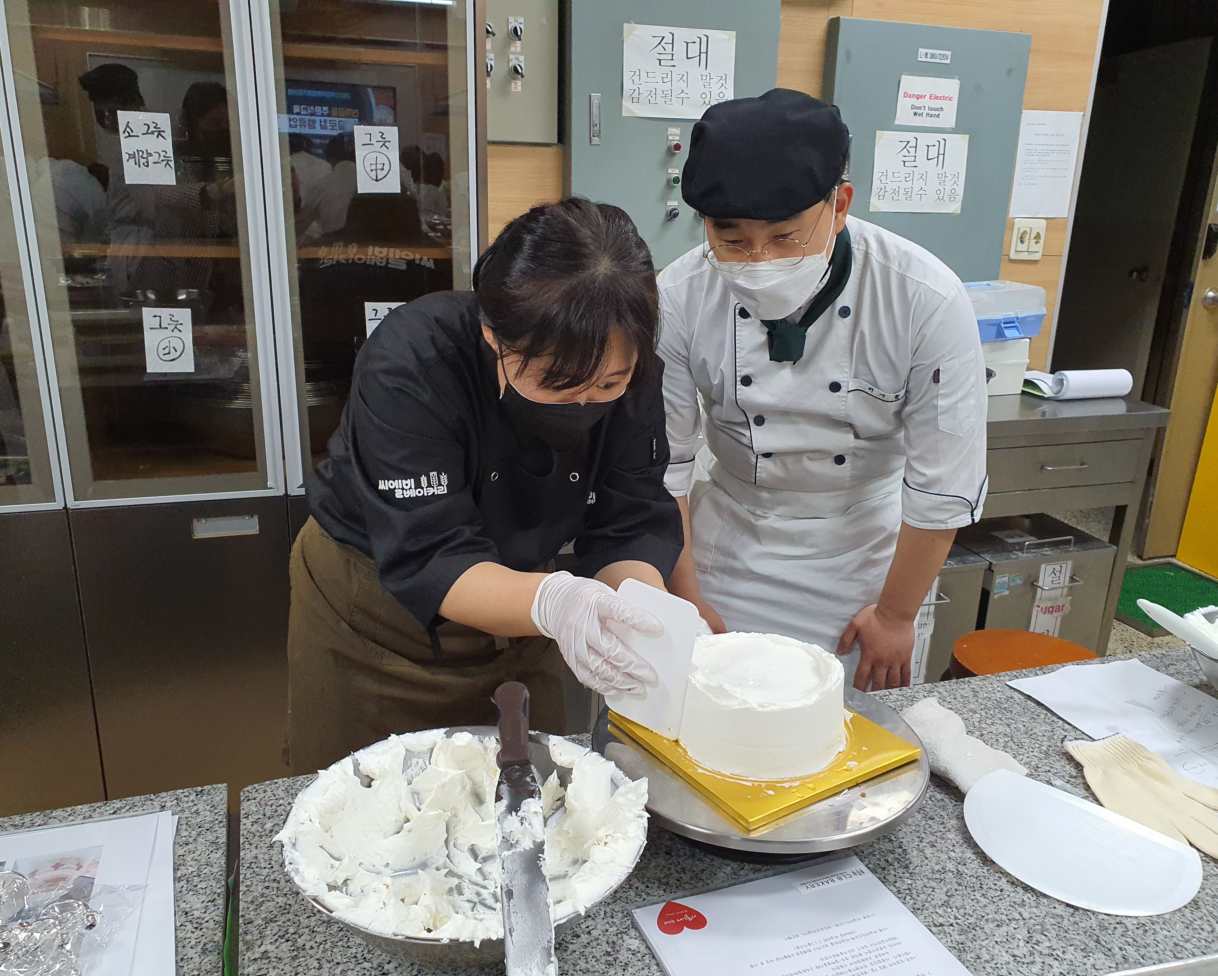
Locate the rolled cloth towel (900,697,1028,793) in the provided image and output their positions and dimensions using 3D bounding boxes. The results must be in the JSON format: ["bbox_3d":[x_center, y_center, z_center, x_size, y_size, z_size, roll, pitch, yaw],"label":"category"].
[{"bbox_3d":[0.349,0.262,0.989,0.090,0.030,0.170,-4,18,-17],"label":"rolled cloth towel"}]

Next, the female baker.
[{"bbox_3d":[-0.120,0.366,1.158,0.480,1.360,0.610,-8,20,-28],"label":"female baker"}]

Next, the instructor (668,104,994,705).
[{"bbox_3d":[0.298,0.186,1.551,0.500,1.493,0.570,6,18,14],"label":"instructor"}]

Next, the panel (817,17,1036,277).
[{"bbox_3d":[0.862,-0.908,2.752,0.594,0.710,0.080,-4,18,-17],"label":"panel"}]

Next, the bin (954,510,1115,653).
[{"bbox_3d":[1.072,0.330,2.792,0.410,0.515,0.470,-4,18,-17],"label":"bin"}]

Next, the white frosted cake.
[{"bbox_3d":[0.140,0.194,0.888,0.150,0.067,0.150,2,17,0],"label":"white frosted cake"}]

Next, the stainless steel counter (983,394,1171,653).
[{"bbox_3d":[0.621,0.170,2.698,1.500,0.852,0.600,-4,18,-17],"label":"stainless steel counter"}]

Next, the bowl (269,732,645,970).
[{"bbox_3d":[-0.106,0.290,0.751,0.270,0.095,0.270,2,17,0],"label":"bowl"}]

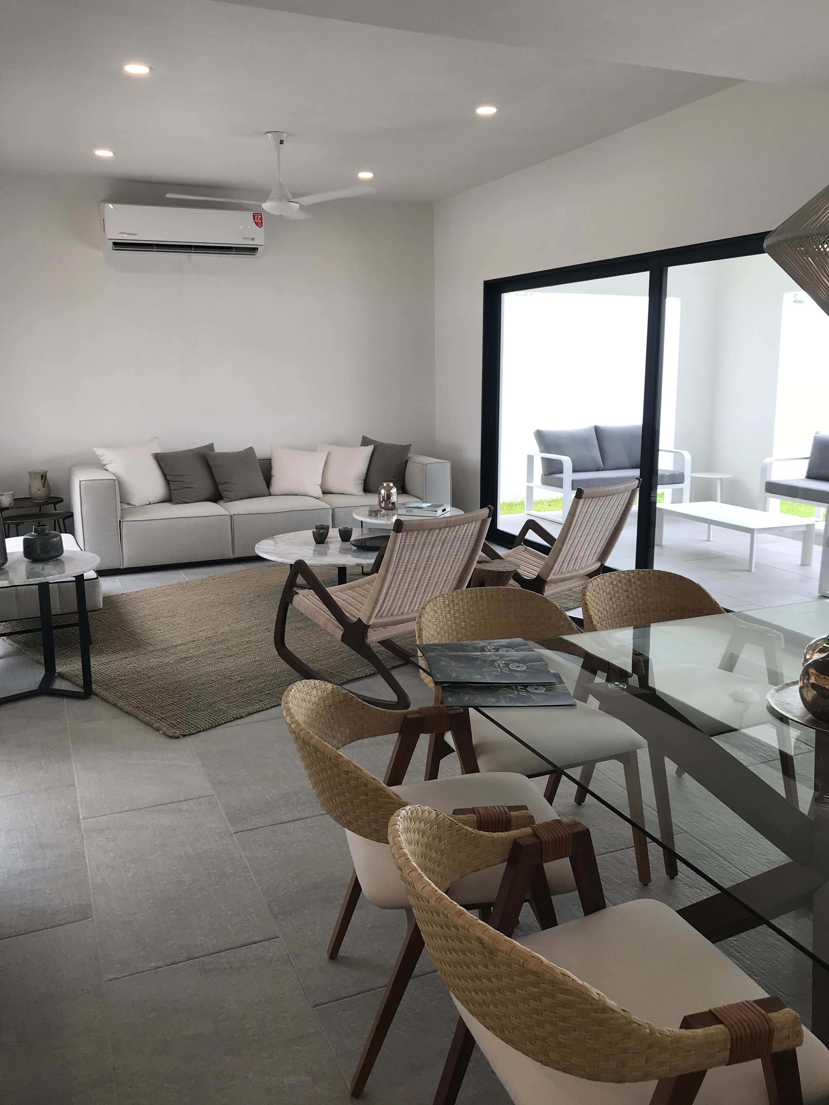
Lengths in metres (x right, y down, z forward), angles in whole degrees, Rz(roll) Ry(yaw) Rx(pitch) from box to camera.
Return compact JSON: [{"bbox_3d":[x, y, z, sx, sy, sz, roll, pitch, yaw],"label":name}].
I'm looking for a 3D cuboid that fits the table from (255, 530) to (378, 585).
[{"bbox_3d":[-0.459,0.113,5.960,1.185,0.345,1.185,-5,13,-23],"label":"table"}]

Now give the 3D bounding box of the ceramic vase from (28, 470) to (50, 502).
[{"bbox_3d":[-2.904,-0.511,6.915,0.157,0.230,0.157,-5,13,-23],"label":"ceramic vase"}]

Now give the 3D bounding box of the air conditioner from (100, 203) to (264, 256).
[{"bbox_3d":[-1.859,-2.578,7.212,1.235,0.339,0.253,-6,13,-23],"label":"air conditioner"}]

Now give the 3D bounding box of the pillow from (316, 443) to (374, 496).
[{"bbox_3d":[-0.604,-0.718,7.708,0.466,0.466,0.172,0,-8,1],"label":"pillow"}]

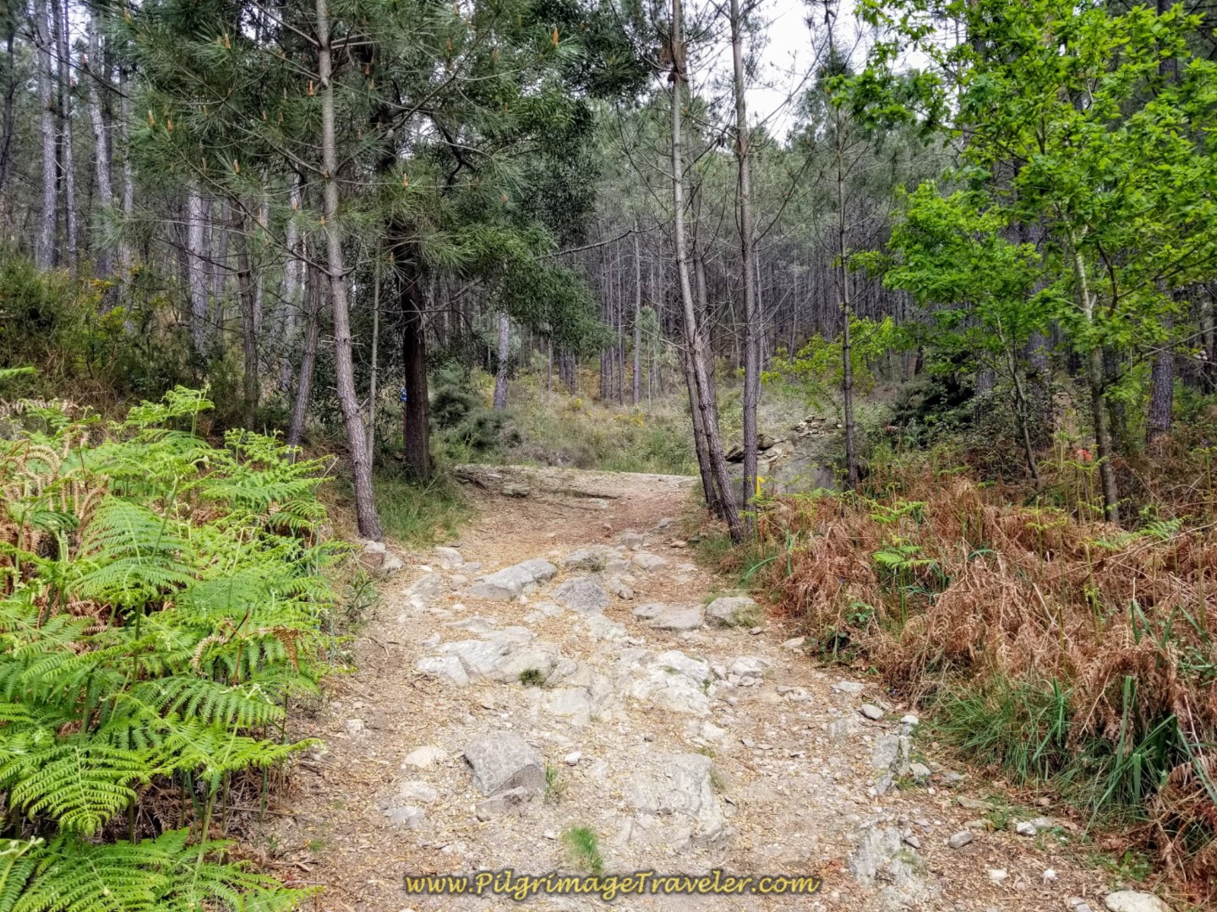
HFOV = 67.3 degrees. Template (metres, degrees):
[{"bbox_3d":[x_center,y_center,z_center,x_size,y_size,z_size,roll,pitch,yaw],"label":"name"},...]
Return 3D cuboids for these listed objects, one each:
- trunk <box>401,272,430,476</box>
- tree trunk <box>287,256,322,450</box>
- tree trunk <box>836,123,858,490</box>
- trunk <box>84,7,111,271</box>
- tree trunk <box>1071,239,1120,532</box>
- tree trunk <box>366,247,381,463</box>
[{"bbox_3d":[-2.486,-1.068,11.773,0.356,2.739,0.331,-2,1,-12],"label":"trunk"},{"bbox_3d":[-3.660,-1.231,10.977,0.229,2.283,0.183,6,1,-18],"label":"tree trunk"},{"bbox_3d":[2.679,-1.662,10.259,0.118,4.109,0.107,-2,1,15],"label":"tree trunk"},{"bbox_3d":[-11.118,-6.795,19.942,0.291,5.751,0.250,-2,1,-29],"label":"trunk"},{"bbox_3d":[4.138,-0.615,7.776,0.146,2.412,0.114,-7,1,28],"label":"tree trunk"},{"bbox_3d":[-2.561,-1.134,9.977,0.083,2.279,0.073,1,1,-14],"label":"tree trunk"}]

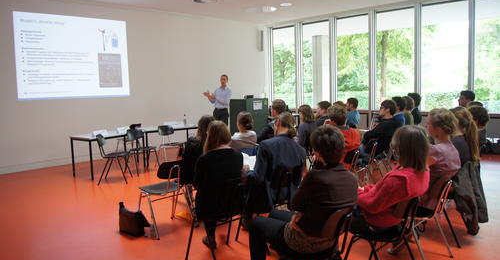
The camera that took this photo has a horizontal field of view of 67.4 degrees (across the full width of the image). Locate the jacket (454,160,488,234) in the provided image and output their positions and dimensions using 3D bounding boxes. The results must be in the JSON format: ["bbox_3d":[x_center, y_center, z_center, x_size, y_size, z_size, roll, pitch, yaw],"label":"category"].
[{"bbox_3d":[2.078,0.597,3.483,0.250,0.650,0.460,4,9,42],"label":"jacket"}]

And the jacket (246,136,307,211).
[{"bbox_3d":[0.242,0.412,3.550,0.500,0.670,0.400,-7,9,-41],"label":"jacket"}]

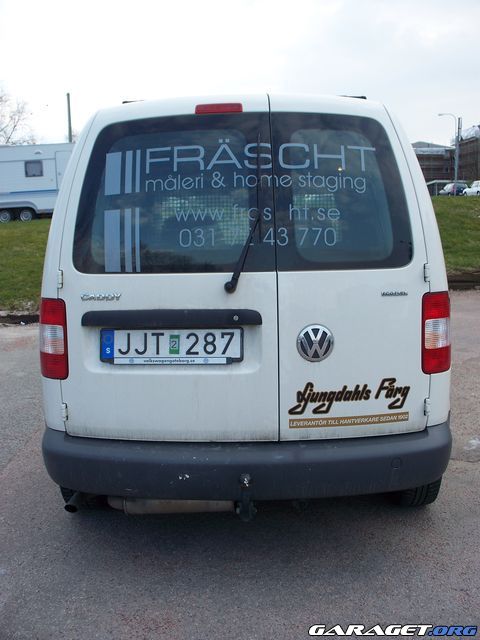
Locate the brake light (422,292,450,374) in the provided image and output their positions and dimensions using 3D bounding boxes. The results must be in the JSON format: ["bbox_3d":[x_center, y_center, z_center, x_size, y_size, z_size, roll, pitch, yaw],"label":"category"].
[{"bbox_3d":[0.722,0.051,2.439,0.137,0.300,0.150,-2,5,-3],"label":"brake light"}]

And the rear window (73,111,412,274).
[{"bbox_3d":[0.009,-0.448,2.341,1.210,0.575,0.120,-1,-5,0],"label":"rear window"}]

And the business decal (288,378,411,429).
[{"bbox_3d":[0.387,0.295,2.354,0.430,0.175,0.015,-2,7,-7],"label":"business decal"}]

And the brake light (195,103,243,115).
[{"bbox_3d":[-0.076,-0.747,2.352,0.168,0.042,0.045,-1,0,1],"label":"brake light"}]

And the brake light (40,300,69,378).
[{"bbox_3d":[-0.684,0.069,2.447,0.137,0.300,0.150,-1,5,4],"label":"brake light"}]

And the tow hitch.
[{"bbox_3d":[0.019,0.605,2.268,0.075,0.190,0.170,-1,7,0],"label":"tow hitch"}]

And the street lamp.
[{"bbox_3d":[20.675,-16.460,66.000,1.900,8.100,0.350,-1,7,0],"label":"street lamp"}]

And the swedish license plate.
[{"bbox_3d":[-0.239,0.090,2.325,0.493,0.118,0.020,-1,8,4],"label":"swedish license plate"}]

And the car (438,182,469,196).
[{"bbox_3d":[23.471,-14.280,73.000,1.720,1.480,4.100,-2,8,-7],"label":"car"}]

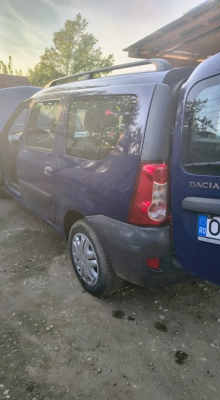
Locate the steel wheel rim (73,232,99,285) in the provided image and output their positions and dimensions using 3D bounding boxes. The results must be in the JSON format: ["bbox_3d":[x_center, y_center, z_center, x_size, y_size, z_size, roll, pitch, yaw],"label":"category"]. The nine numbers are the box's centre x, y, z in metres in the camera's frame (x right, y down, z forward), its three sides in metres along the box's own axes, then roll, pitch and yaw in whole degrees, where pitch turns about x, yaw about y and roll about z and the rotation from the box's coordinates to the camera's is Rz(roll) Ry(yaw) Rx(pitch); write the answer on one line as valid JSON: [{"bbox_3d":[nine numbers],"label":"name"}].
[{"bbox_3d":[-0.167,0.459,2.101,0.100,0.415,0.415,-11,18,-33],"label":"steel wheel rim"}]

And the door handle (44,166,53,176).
[{"bbox_3d":[-0.536,-0.251,2.314,0.048,0.087,0.125,-11,18,-33],"label":"door handle"}]

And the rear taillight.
[{"bbox_3d":[0.202,-0.036,1.410,0.155,0.335,0.165,-11,18,-33],"label":"rear taillight"}]

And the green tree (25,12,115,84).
[{"bbox_3d":[-1.914,-5.653,13.364,4.236,6.588,4.236,-3,15,-7],"label":"green tree"}]

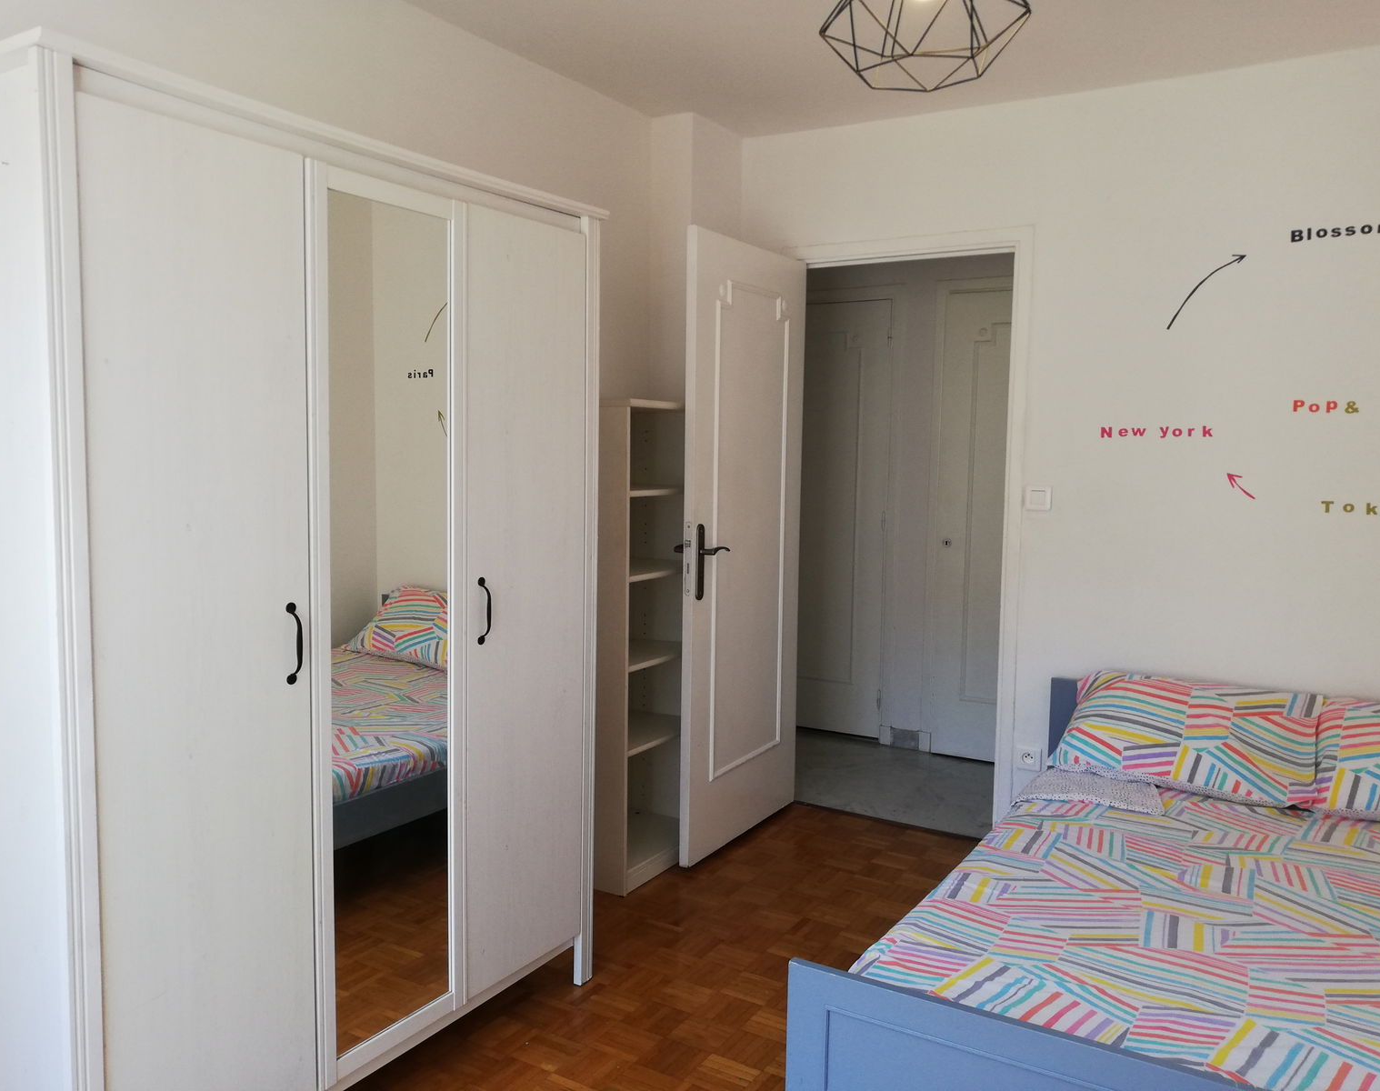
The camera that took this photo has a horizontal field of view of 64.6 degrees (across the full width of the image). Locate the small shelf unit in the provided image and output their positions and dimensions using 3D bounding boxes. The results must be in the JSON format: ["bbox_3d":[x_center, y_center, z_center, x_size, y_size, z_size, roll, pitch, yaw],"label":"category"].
[{"bbox_3d":[-0.201,0.289,3.520,0.345,1.482,0.500,4,6,31],"label":"small shelf unit"}]

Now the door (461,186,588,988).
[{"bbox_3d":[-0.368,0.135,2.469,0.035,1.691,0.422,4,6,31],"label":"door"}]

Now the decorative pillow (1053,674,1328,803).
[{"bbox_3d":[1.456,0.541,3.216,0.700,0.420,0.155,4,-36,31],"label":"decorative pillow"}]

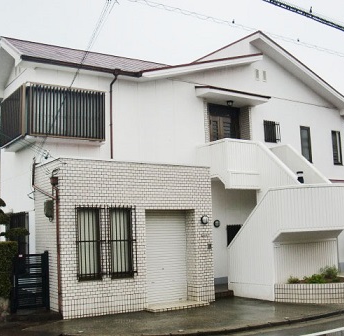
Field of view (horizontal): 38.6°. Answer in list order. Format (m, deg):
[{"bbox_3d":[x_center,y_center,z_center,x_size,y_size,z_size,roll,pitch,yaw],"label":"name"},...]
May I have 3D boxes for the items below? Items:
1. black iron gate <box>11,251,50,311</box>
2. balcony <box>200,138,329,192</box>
[{"bbox_3d":[-3.121,2.516,10.896,0.861,1.287,0.119,3,-8,-32],"label":"black iron gate"},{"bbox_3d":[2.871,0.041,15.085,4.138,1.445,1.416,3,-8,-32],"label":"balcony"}]

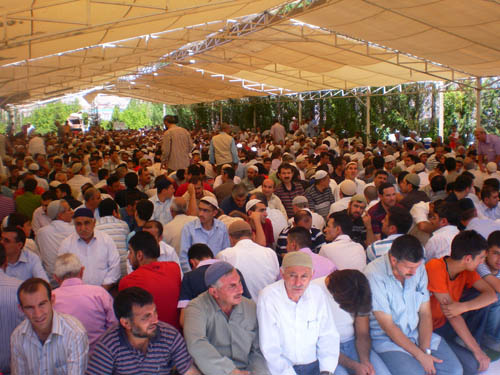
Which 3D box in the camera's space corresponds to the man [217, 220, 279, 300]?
[{"bbox_3d":[-0.036,0.677,4.275,0.580,0.900,0.720,-3,8,-12],"label":"man"}]

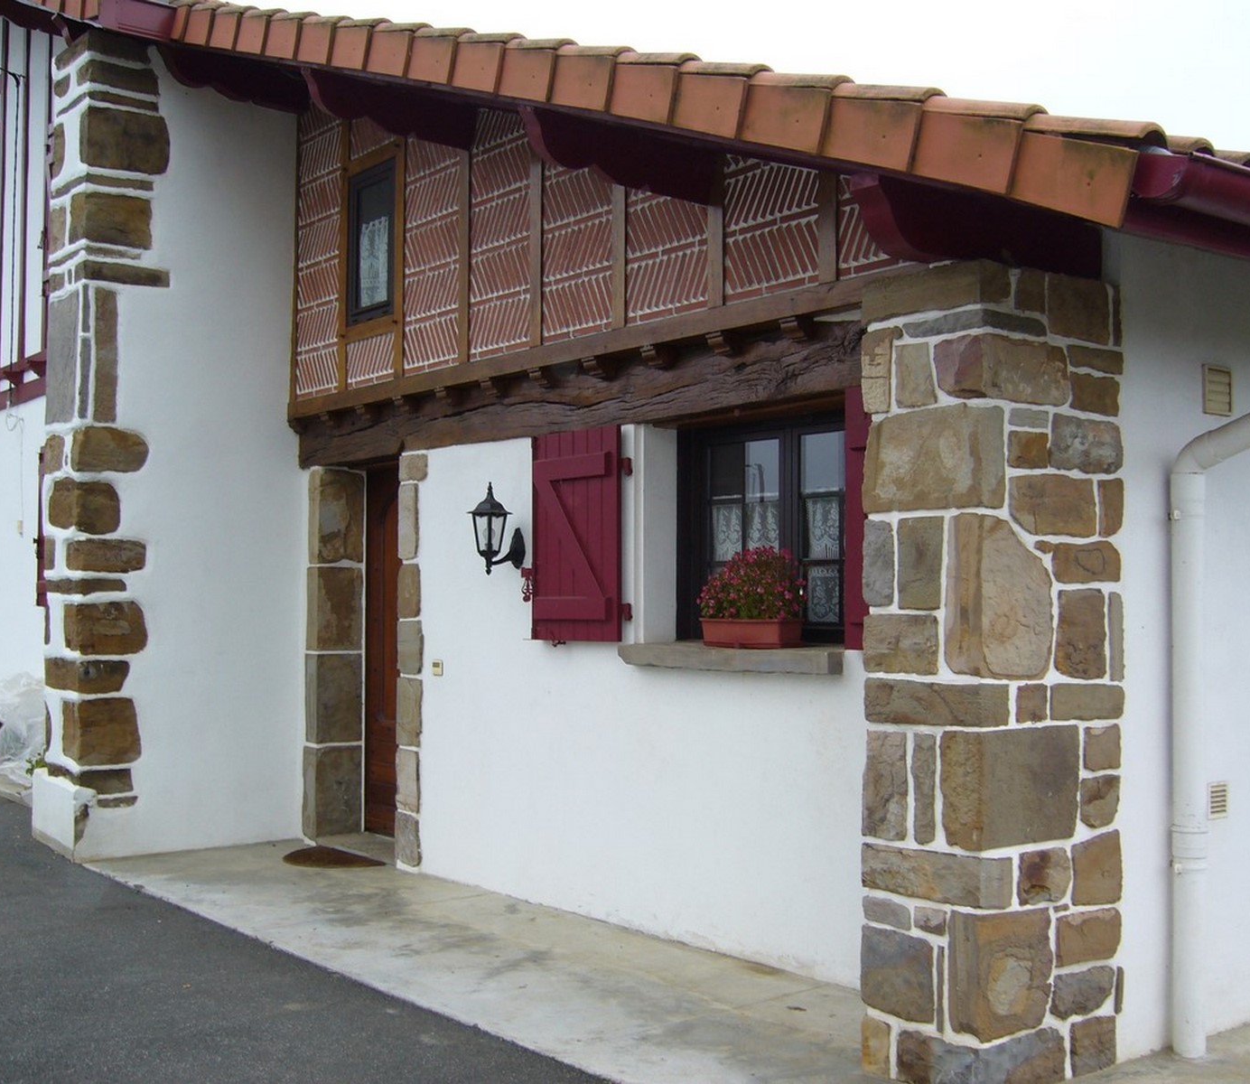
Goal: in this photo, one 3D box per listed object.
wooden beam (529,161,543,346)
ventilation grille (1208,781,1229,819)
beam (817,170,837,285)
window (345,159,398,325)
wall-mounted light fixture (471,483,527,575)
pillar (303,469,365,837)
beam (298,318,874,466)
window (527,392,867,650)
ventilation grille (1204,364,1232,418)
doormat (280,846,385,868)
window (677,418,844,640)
[{"bbox_3d":[-0.391,-1.446,6.952,0.090,1.063,0.095,3,-3,-40],"label":"wooden beam"},{"bbox_3d":[1.955,0.849,4.799,0.132,0.121,0.025,3,-4,-40],"label":"ventilation grille"},{"bbox_3d":[0.788,-1.193,5.460,0.092,0.466,0.092,3,-4,-40],"label":"beam"},{"bbox_3d":[-1.402,-1.637,8.109,0.079,0.891,0.548,3,-4,-40],"label":"window"},{"bbox_3d":[-0.613,-0.059,6.883,0.285,0.437,0.211,3,-4,-40],"label":"wall-mounted light fixture"},{"bbox_3d":[-1.741,0.646,8.750,0.311,2.161,0.246,3,-3,-40],"label":"pillar"},{"bbox_3d":[-0.341,-0.639,7.041,0.234,0.281,4.747,3,-3,-40],"label":"beam"},{"bbox_3d":[0.433,-0.055,6.057,0.285,0.970,2.446,3,-3,-40],"label":"window"},{"bbox_3d":[2.025,-0.514,4.971,0.183,0.164,0.022,3,-3,-40],"label":"ventilation grille"},{"bbox_3d":[-1.667,1.731,8.018,0.392,0.018,0.777,3,-3,-40],"label":"doormat"},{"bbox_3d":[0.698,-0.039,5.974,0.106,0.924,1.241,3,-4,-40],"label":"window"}]

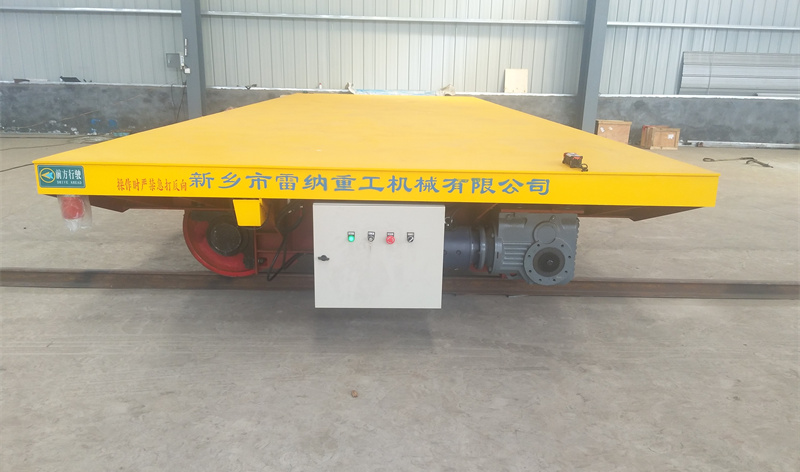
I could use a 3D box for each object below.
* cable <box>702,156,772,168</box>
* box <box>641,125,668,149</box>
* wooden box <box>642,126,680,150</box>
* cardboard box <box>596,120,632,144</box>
[{"bbox_3d":[5.686,-1.294,10.265,0.940,0.040,1.200,5,16,14],"label":"cable"},{"bbox_3d":[5.107,-1.998,12.087,0.430,0.415,0.280,1,15,0],"label":"box"},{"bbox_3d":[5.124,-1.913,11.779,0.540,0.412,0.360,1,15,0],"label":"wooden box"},{"bbox_3d":[4.108,-1.960,11.692,0.630,0.510,0.300,1,15,0],"label":"cardboard box"}]

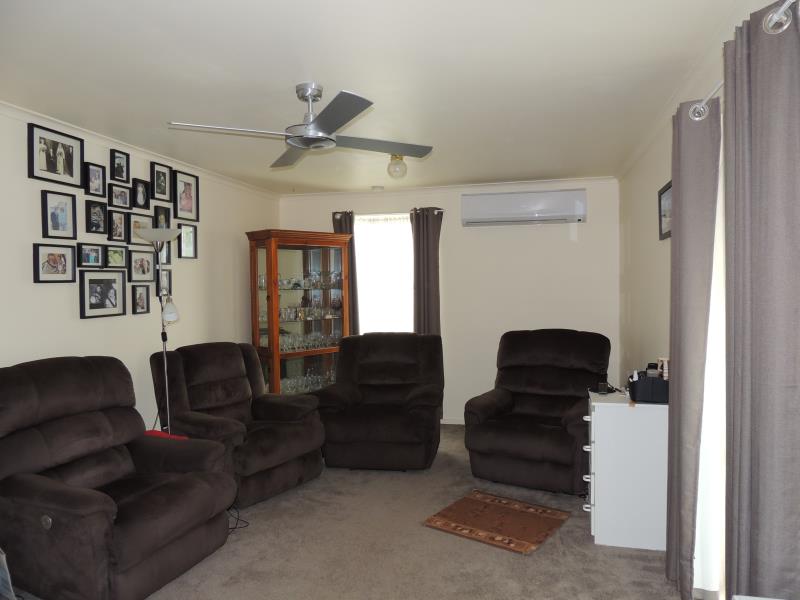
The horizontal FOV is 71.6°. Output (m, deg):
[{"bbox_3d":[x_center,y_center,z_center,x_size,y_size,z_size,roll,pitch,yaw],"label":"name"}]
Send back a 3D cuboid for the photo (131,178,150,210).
[{"bbox_3d":[-1.834,-0.746,3.940,0.025,0.201,0.143,0,2,14],"label":"photo"}]

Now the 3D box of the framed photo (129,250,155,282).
[{"bbox_3d":[-1.760,-0.227,3.793,0.024,0.211,0.245,0,2,13],"label":"framed photo"}]

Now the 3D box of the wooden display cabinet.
[{"bbox_3d":[-0.934,0.334,5.359,0.908,1.944,0.447,-3,3,-42],"label":"wooden display cabinet"}]

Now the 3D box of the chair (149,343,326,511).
[{"bbox_3d":[-1.158,0.856,4.086,0.870,1.010,0.960,1,3,38],"label":"chair"}]

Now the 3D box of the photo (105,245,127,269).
[{"bbox_3d":[-1.815,-0.275,3.551,0.024,0.140,0.180,0,2,13],"label":"photo"}]

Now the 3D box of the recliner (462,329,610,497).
[{"bbox_3d":[1.083,0.776,4.218,0.910,1.040,0.950,0,2,32],"label":"recliner"}]

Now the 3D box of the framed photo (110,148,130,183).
[{"bbox_3d":[-1.810,-0.860,3.591,0.024,0.196,0.148,0,2,13],"label":"framed photo"}]

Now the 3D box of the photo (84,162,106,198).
[{"bbox_3d":[-1.856,-0.728,3.384,0.024,0.193,0.146,0,2,13],"label":"photo"}]

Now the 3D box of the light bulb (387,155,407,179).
[{"bbox_3d":[-0.018,-0.976,4.072,0.144,0.166,0.144,-1,2,0],"label":"light bulb"}]

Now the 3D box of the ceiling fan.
[{"bbox_3d":[-0.412,-0.852,2.580,1.140,0.280,1.140,0,2,13],"label":"ceiling fan"}]

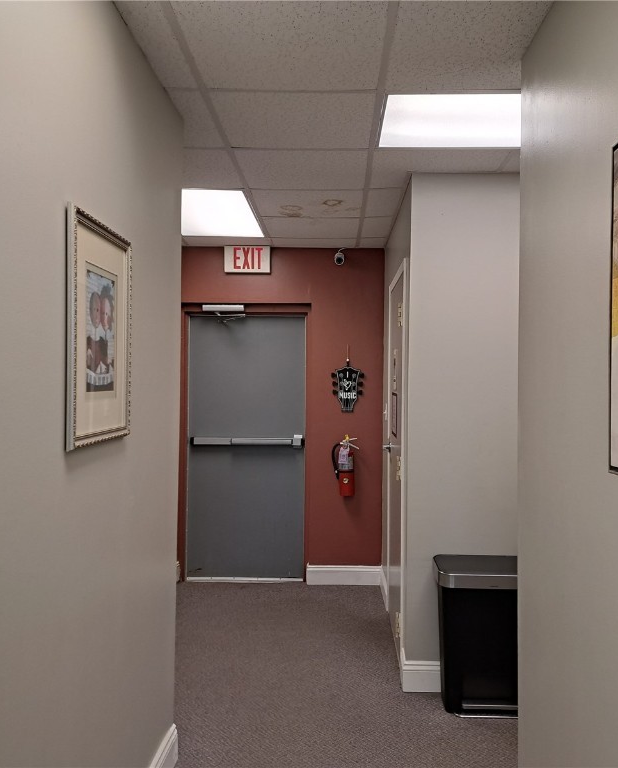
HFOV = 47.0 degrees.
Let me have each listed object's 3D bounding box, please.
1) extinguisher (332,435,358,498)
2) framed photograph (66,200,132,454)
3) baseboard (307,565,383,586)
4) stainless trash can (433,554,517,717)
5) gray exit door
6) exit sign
[{"bbox_3d":[0.258,0.587,5.075,0.184,0.448,0.124,1,0,2],"label":"extinguisher"},{"bbox_3d":[-0.522,-0.126,1.784,0.024,0.548,0.428,1,0,2],"label":"framed photograph"},{"bbox_3d":[0.253,1.389,5.149,0.538,0.137,0.018,1,0,2],"label":"baseboard"},{"bbox_3d":[0.794,1.131,3.168,0.468,0.642,0.334,1,0,2],"label":"stainless trash can"},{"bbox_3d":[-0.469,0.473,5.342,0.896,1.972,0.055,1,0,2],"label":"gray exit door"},{"bbox_3d":[-0.445,-0.897,5.150,0.326,0.197,0.055,1,0,2],"label":"exit sign"}]

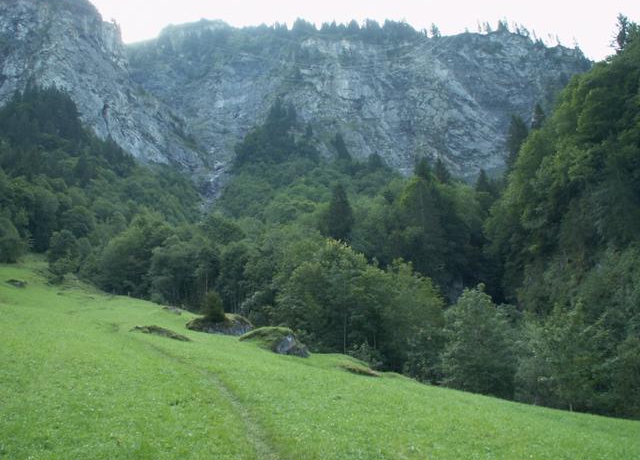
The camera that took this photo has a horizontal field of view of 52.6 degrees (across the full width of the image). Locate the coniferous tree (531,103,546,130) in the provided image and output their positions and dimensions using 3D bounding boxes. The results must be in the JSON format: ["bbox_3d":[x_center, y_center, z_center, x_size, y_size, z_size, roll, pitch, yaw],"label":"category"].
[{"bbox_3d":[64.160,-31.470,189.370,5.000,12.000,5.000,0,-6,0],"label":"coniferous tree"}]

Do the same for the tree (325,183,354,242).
[{"bbox_3d":[4.520,-2.560,149.110,7.000,17.000,7.000,0,-6,0],"label":"tree"}]

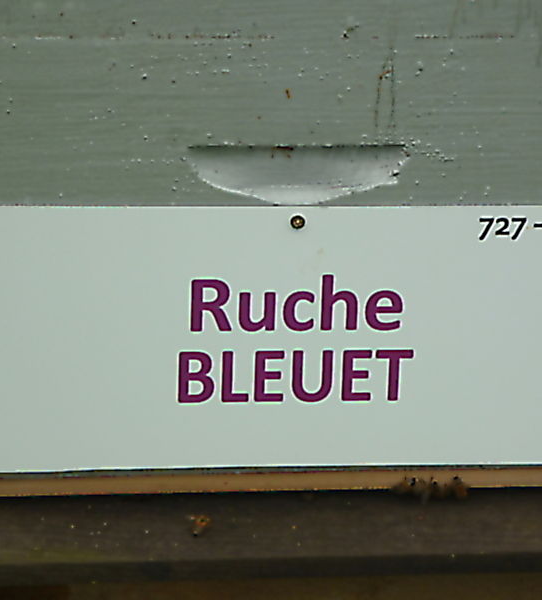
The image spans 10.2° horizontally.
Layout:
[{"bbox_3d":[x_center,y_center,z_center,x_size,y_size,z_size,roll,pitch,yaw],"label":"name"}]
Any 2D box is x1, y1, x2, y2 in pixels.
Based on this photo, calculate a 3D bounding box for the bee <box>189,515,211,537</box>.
[{"bbox_3d":[-0.033,0.106,1.425,0.008,0.005,0.013,9,21,19],"label":"bee"}]

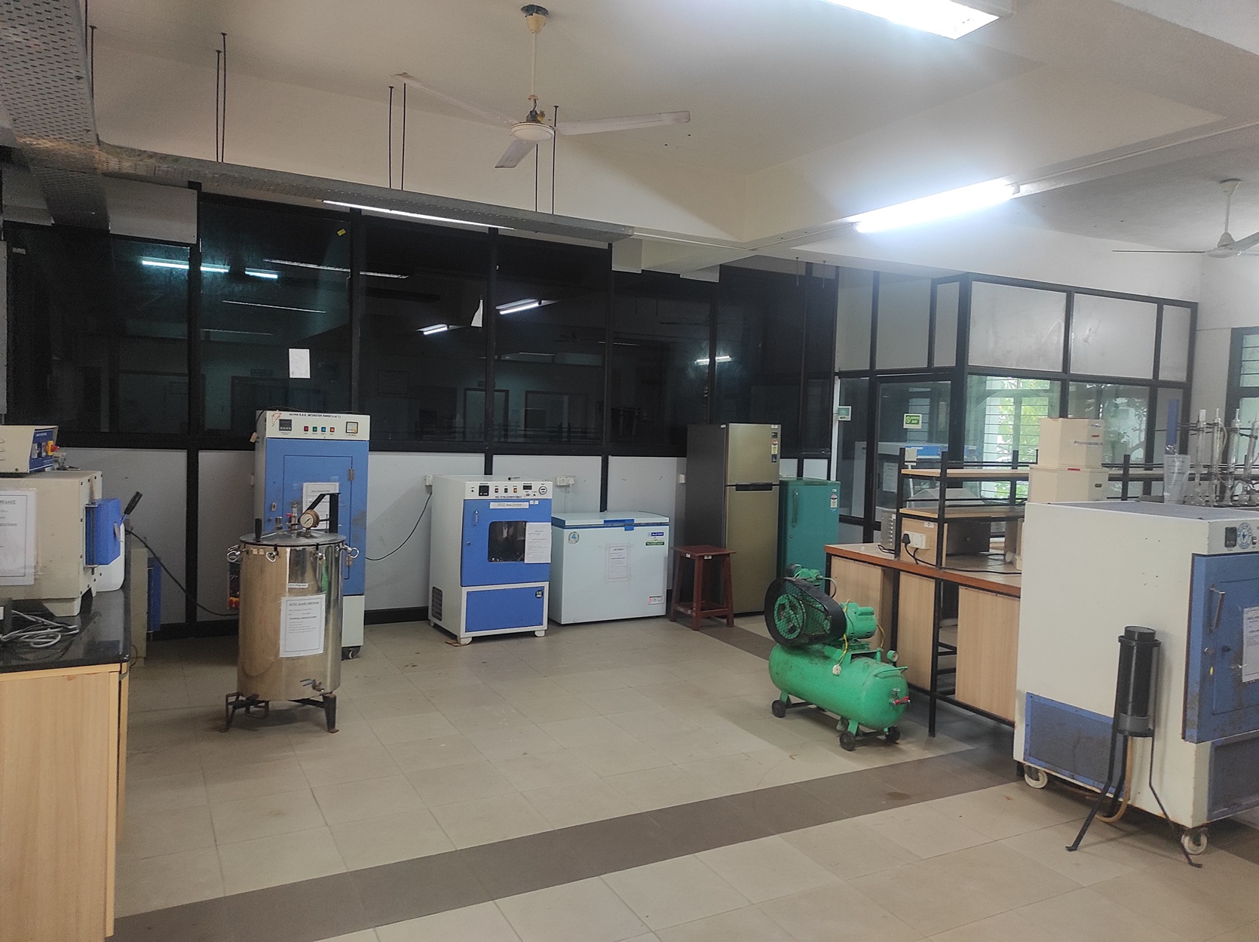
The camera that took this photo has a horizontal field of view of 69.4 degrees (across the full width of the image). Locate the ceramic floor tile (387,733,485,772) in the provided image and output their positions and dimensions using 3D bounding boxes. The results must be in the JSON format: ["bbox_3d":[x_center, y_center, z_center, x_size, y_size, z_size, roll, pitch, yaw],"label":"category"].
[{"bbox_3d":[-0.938,1.372,4.394,0.400,0.010,0.400,0,3,-28],"label":"ceramic floor tile"}]

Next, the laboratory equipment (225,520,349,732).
[{"bbox_3d":[-1.776,0.768,4.790,0.590,1.100,0.590,0,4,-31],"label":"laboratory equipment"}]

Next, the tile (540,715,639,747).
[{"bbox_3d":[-0.230,1.374,4.778,0.400,0.010,0.400,0,3,-28],"label":"tile"}]

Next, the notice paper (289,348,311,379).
[{"bbox_3d":[-2.379,-0.774,6.558,0.140,0.208,0.002,0,4,-28],"label":"notice paper"}]

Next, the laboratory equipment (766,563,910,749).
[{"bbox_3d":[1.129,0.989,4.926,0.430,0.840,0.890,0,4,-28],"label":"laboratory equipment"}]

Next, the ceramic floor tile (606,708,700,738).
[{"bbox_3d":[0.116,1.374,4.969,0.400,0.010,0.396,0,4,-28],"label":"ceramic floor tile"}]

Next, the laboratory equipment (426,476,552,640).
[{"bbox_3d":[-1.065,0.641,6.924,0.690,1.170,0.680,0,4,-32],"label":"laboratory equipment"}]

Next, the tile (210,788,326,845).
[{"bbox_3d":[-1.462,1.396,3.678,0.400,0.010,0.396,0,4,-28],"label":"tile"}]

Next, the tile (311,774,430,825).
[{"bbox_3d":[-1.108,1.397,3.863,0.400,0.010,0.400,0,4,-28],"label":"tile"}]

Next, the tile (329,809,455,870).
[{"bbox_3d":[-0.923,1.423,3.517,0.400,0.010,0.398,0,4,-28],"label":"tile"}]

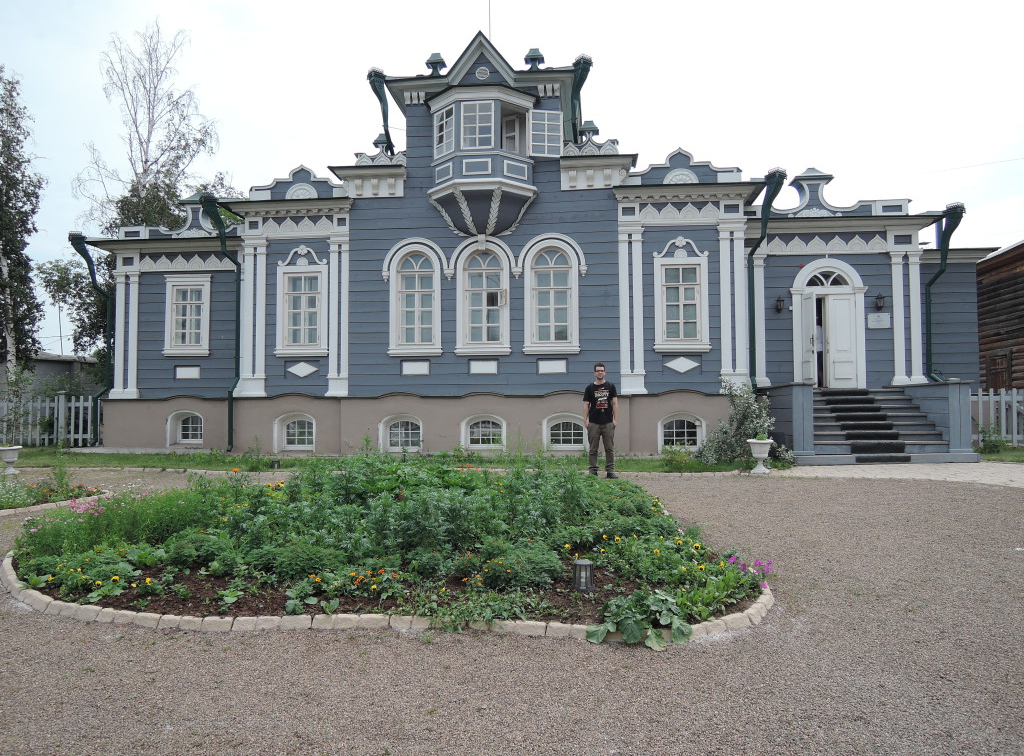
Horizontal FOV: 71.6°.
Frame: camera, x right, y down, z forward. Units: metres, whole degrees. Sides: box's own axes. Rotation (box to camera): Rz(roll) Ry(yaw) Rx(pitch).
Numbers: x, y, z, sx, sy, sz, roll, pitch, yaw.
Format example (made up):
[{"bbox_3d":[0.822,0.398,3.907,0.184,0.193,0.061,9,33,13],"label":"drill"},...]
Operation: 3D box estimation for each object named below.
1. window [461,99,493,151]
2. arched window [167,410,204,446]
[{"bbox_3d":[-0.722,-5.399,15.222,0.711,1.075,0.100,0,-2,5],"label":"window"},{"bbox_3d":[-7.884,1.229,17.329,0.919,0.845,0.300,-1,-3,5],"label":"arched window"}]

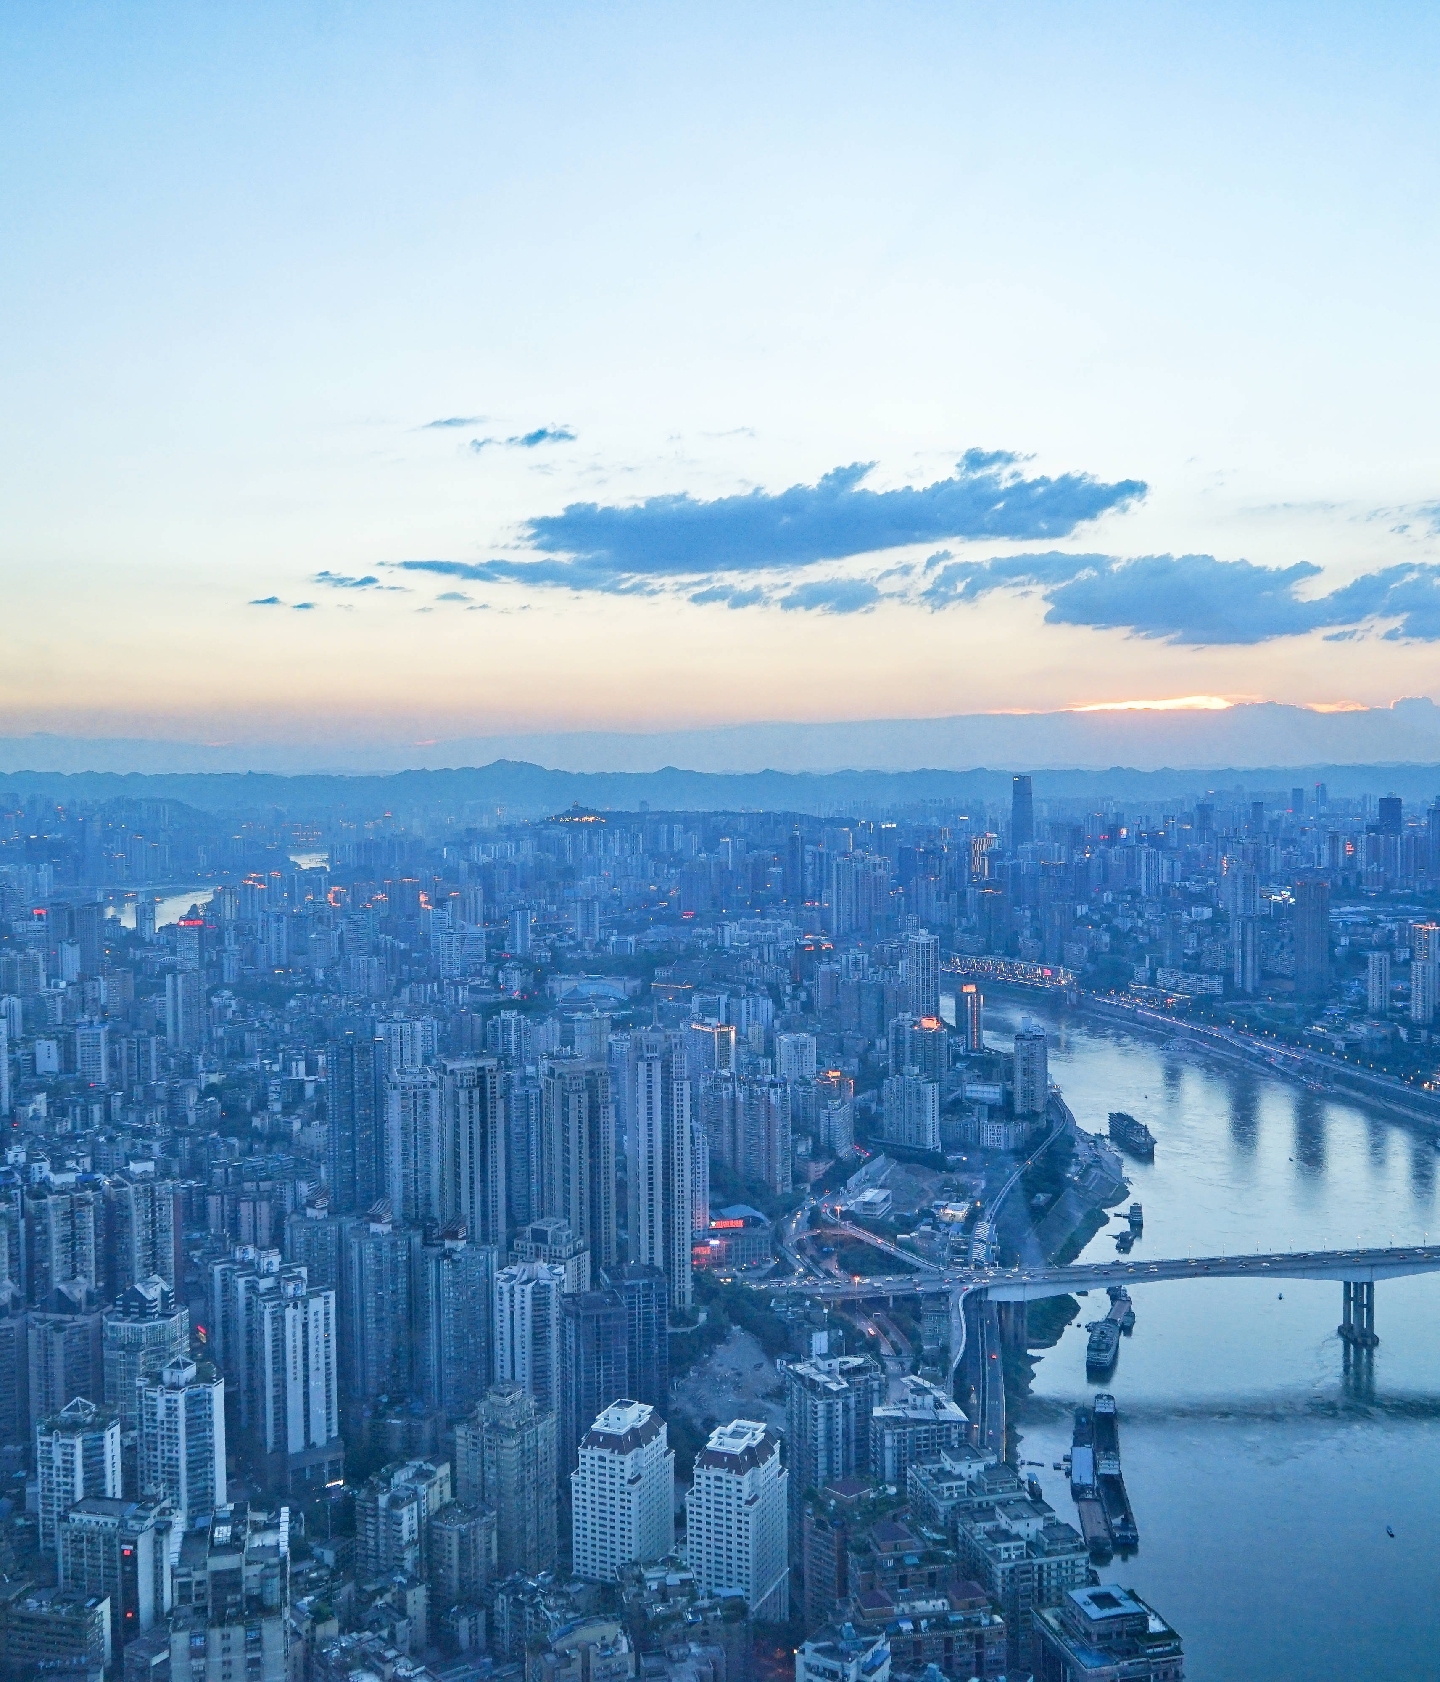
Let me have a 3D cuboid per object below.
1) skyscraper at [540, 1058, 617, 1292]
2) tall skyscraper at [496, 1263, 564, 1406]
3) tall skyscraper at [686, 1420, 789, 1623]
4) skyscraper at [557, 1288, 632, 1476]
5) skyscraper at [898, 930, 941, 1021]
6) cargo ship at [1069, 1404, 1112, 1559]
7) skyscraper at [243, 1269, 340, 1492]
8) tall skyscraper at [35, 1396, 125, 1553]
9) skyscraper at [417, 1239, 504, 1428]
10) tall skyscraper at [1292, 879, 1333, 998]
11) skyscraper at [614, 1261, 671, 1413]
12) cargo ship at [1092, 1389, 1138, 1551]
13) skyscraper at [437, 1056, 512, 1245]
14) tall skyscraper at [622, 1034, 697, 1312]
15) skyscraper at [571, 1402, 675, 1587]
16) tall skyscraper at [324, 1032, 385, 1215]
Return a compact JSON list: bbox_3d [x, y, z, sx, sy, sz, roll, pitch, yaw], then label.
[{"bbox_3d":[-87.570,204.260,1045.110,36.000,137.120,34.000,-1,2,-20],"label":"skyscraper"},{"bbox_3d":[-106.220,273.070,939.270,34.000,78.770,28.000,-1,2,-2],"label":"tall skyscraper"},{"bbox_3d":[7.210,289.460,723.720,30.500,81.770,40.000,0,2,23],"label":"tall skyscraper"},{"bbox_3d":[-64.780,278.590,877.430,31.000,90.940,30.000,-1,2,-14],"label":"skyscraper"},{"bbox_3d":[279.200,193.040,2317.530,34.000,136.410,31.000,-2,2,-32],"label":"skyscraper"},{"bbox_3d":[216.200,367.900,983.400,15.000,9.000,201.500,0,2,10],"label":"cargo ship"},{"bbox_3d":[-231.300,291.200,919.700,32.000,104.400,34.000,1,2,42],"label":"skyscraper"},{"bbox_3d":[-261.500,258.500,689.100,25.500,58.500,23.000,0,2,10],"label":"tall skyscraper"},{"bbox_3d":[-149.200,274.400,954.600,34.000,95.100,32.000,-2,2,-41],"label":"skyscraper"},{"bbox_3d":[933.600,152.700,2646.600,48.000,180.900,36.000,0,2,12],"label":"tall skyscraper"},{"bbox_3d":[-44.810,274.120,921.320,31.000,86.650,30.000,-1,2,-14],"label":"skyscraper"},{"bbox_3d":[225.450,354.130,961.400,14.200,9.000,199.080,0,2,10],"label":"cargo ship"},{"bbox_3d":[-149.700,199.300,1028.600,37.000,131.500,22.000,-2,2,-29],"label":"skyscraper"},{"bbox_3d":[-34.690,192.700,986.720,36.000,156.990,33.000,-1,2,-8],"label":"tall skyscraper"},{"bbox_3d":[-41.100,274.000,720.300,30.500,66.800,37.000,0,2,24],"label":"skyscraper"},{"bbox_3d":[-273.690,210.680,1262.370,37.000,131.800,28.000,-1,2,-18],"label":"tall skyscraper"}]

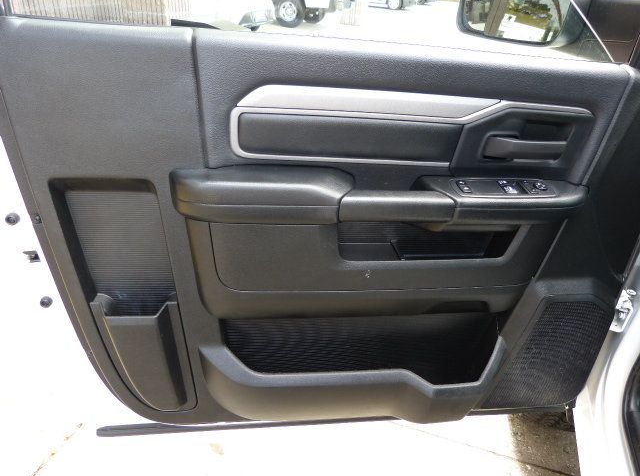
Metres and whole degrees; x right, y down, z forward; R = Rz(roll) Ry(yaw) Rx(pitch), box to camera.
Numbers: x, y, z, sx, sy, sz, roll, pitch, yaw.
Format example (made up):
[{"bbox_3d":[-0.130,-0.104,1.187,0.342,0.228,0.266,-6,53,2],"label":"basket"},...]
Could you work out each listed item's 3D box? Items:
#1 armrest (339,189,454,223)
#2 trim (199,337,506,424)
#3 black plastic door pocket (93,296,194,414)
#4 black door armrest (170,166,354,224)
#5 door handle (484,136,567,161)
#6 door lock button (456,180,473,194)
[{"bbox_3d":[0.109,-0.054,0.692,0.174,0.040,0.054,0,34,-9],"label":"armrest"},{"bbox_3d":[0.065,0.284,0.925,0.585,0.192,0.071,0,34,-9],"label":"trim"},{"bbox_3d":[-0.323,0.227,0.875,0.156,0.294,0.051,0,34,-9],"label":"black plastic door pocket"},{"bbox_3d":[-0.080,-0.060,0.666,0.258,0.061,0.068,0,34,-9],"label":"black door armrest"},{"bbox_3d":[0.315,-0.134,0.709,0.138,0.032,0.031,0,34,-9],"label":"door handle"},{"bbox_3d":[0.224,-0.077,0.712,0.020,0.009,0.041,0,34,-9],"label":"door lock button"}]

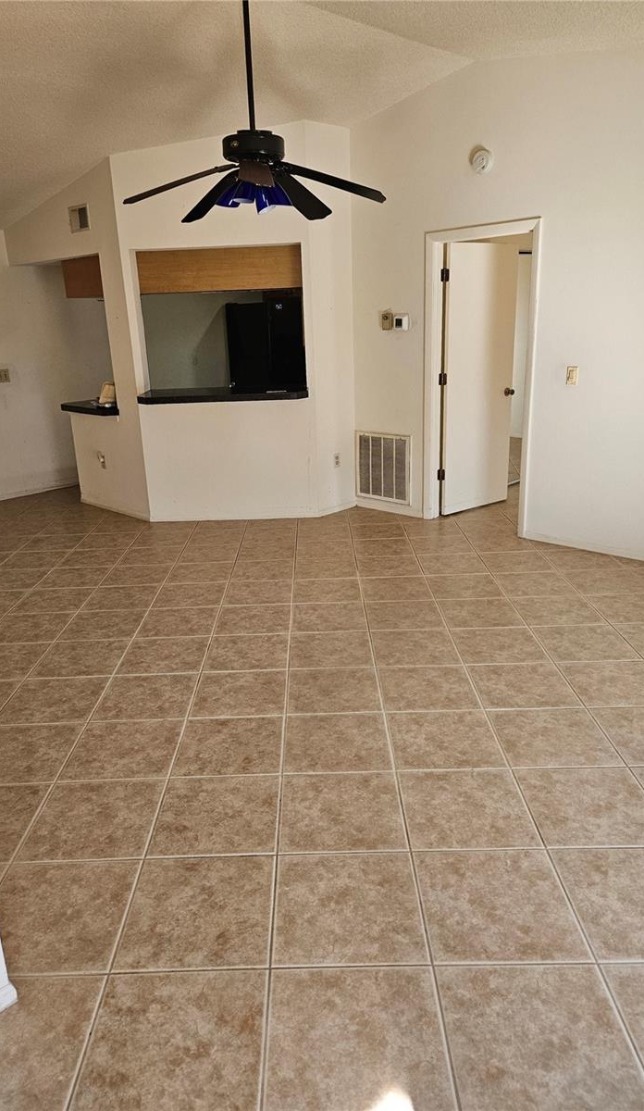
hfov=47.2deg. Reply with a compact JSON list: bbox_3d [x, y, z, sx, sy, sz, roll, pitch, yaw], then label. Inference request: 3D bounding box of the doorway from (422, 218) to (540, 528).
[{"bbox_3d":[1.134,-1.222,5.313,0.885,2.110,0.140,14,24,40],"label":"doorway"}]

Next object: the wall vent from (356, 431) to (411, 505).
[{"bbox_3d":[0.498,-0.713,6.029,0.570,0.565,0.035,14,24,40],"label":"wall vent"}]

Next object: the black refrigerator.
[{"bbox_3d":[-0.512,-2.011,8.522,0.730,1.700,0.780,16,25,42],"label":"black refrigerator"}]

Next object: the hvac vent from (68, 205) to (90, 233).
[{"bbox_3d":[-1.868,-2.591,5.679,0.295,0.190,0.035,15,24,41],"label":"hvac vent"}]

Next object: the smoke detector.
[{"bbox_3d":[1.046,-2.571,4.823,0.145,0.145,0.050,14,24,40],"label":"smoke detector"}]

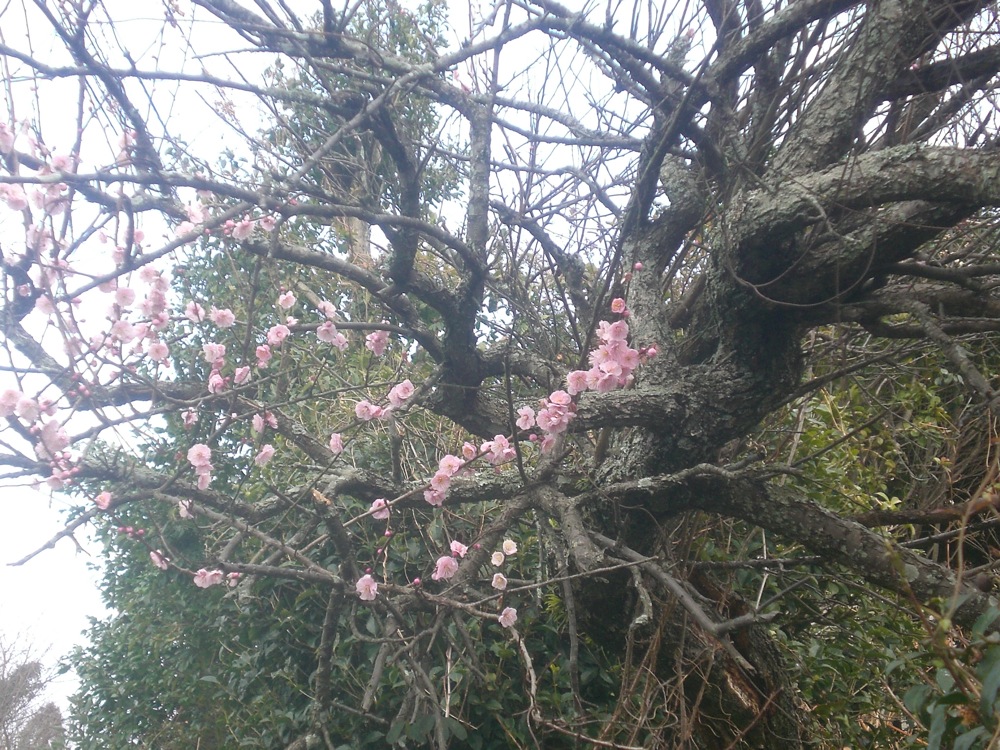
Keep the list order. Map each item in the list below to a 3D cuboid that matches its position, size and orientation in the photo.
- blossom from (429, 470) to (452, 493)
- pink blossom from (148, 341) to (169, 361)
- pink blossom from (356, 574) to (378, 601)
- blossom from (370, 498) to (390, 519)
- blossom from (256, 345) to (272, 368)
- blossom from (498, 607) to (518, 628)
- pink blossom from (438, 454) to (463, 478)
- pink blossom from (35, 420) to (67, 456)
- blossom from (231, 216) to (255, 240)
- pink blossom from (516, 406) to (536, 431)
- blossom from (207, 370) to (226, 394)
[{"bbox_3d":[-0.071,0.126,2.150,0.025,0.025,0.016,0,-6,0],"label":"blossom"},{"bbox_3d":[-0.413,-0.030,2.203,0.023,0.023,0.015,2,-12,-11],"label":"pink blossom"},{"bbox_3d":[-0.154,0.247,2.120,0.025,0.029,0.017,1,11,-3],"label":"pink blossom"},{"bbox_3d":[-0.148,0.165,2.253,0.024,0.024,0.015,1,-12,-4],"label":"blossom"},{"bbox_3d":[-0.324,-0.025,2.500,0.021,0.032,0.022,-2,0,11],"label":"blossom"},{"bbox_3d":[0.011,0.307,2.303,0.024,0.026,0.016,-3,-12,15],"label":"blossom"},{"bbox_3d":[-0.059,0.107,2.150,0.025,0.025,0.016,1,0,-3],"label":"pink blossom"},{"bbox_3d":[-0.479,0.068,1.950,0.030,0.034,0.022,1,0,-6],"label":"pink blossom"},{"bbox_3d":[-0.354,-0.201,2.500,0.032,0.032,0.024,7,26,-30],"label":"blossom"},{"bbox_3d":[0.031,0.051,2.150,0.024,0.028,0.016,0,0,0],"label":"pink blossom"},{"bbox_3d":[-0.336,0.009,2.150,0.021,0.026,0.021,4,13,-19],"label":"blossom"}]

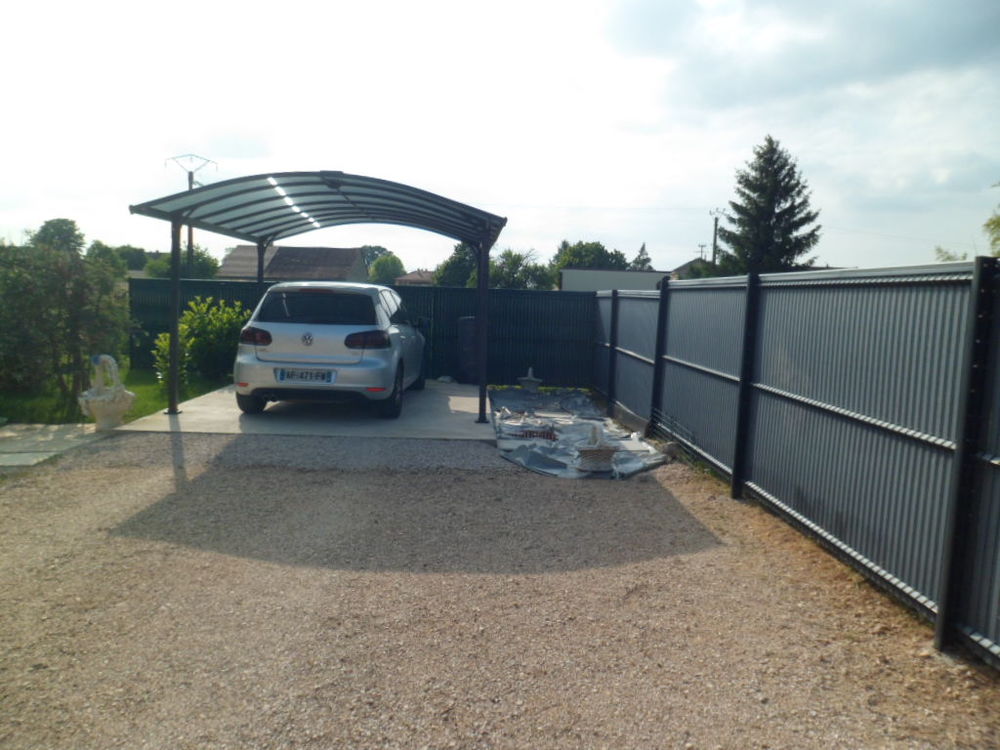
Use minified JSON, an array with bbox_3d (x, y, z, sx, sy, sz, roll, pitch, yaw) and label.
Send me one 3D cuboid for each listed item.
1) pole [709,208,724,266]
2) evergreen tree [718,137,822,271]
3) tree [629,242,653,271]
[{"bbox_3d":[15.384,-7.903,54.161,1.150,8.068,0.350,1,6,-3],"label":"pole"},{"bbox_3d":[14.692,-7.981,42.048,5.800,10.675,5.800,1,6,-3],"label":"evergreen tree"},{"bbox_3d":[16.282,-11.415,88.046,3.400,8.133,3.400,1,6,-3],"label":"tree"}]

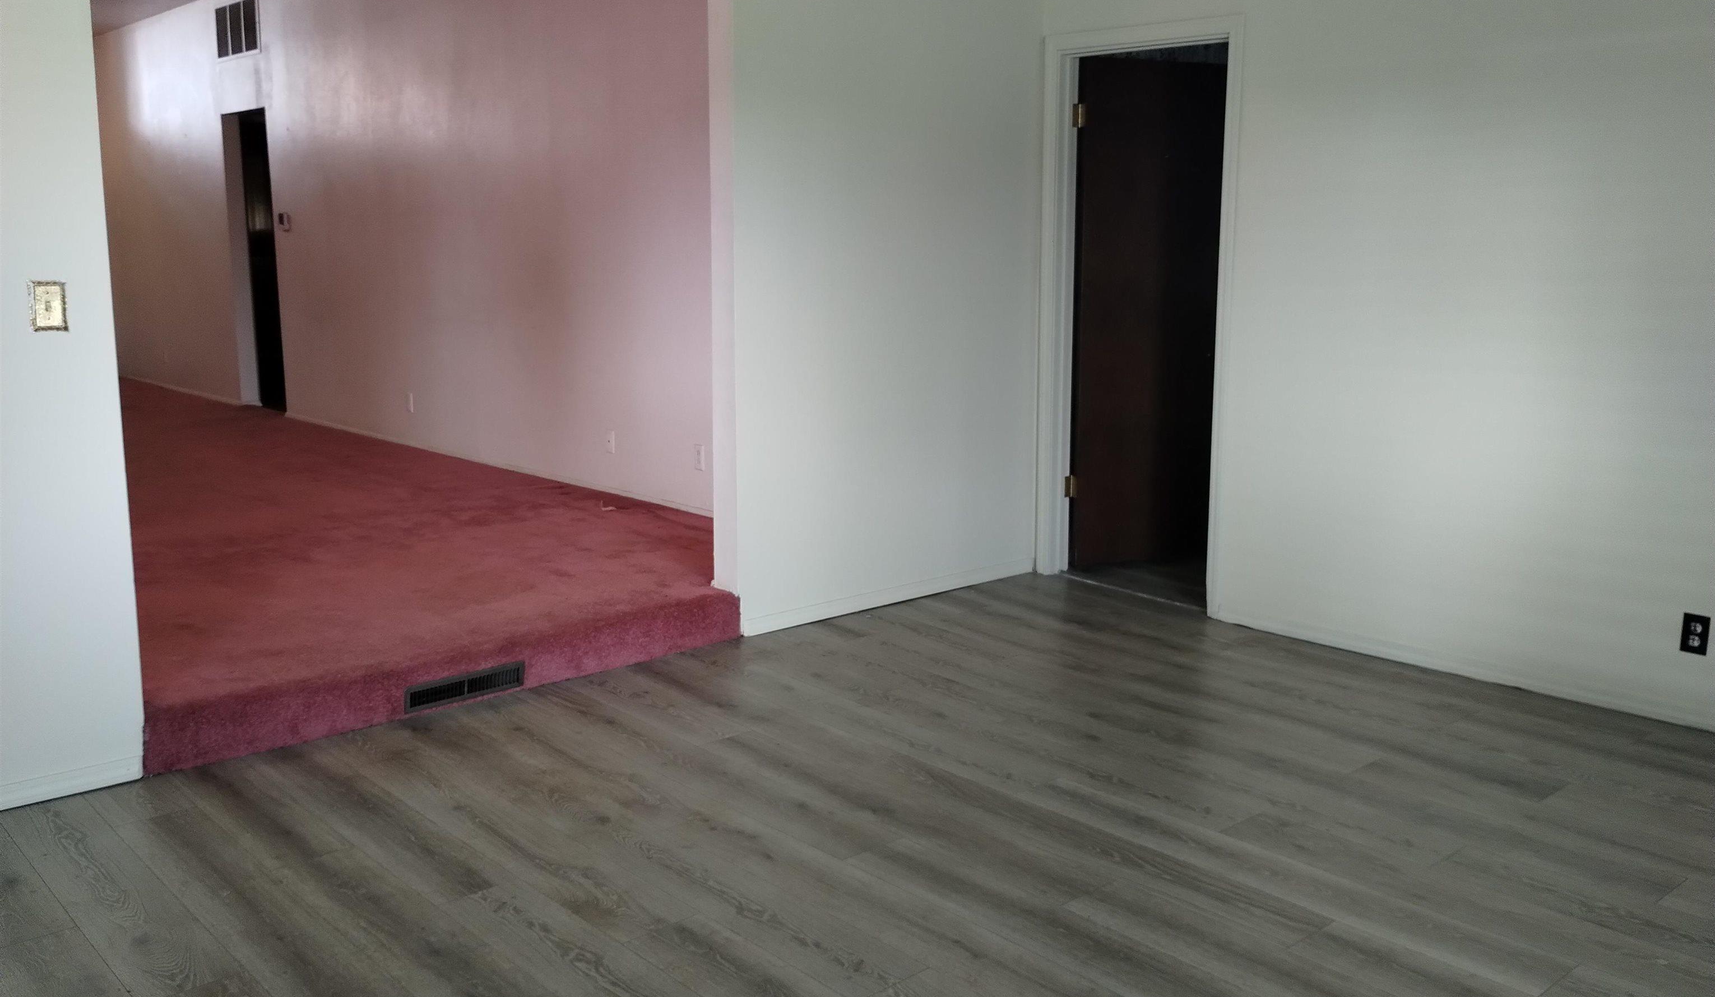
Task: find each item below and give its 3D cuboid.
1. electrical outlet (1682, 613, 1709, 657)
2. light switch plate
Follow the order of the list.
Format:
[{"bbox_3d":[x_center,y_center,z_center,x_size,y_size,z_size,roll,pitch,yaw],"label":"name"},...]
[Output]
[{"bbox_3d":[2.345,0.381,3.889,0.007,0.114,0.070,-9,14,-41],"label":"electrical outlet"},{"bbox_3d":[-1.906,-0.452,3.276,0.075,0.117,0.008,-9,14,-41],"label":"light switch plate"}]

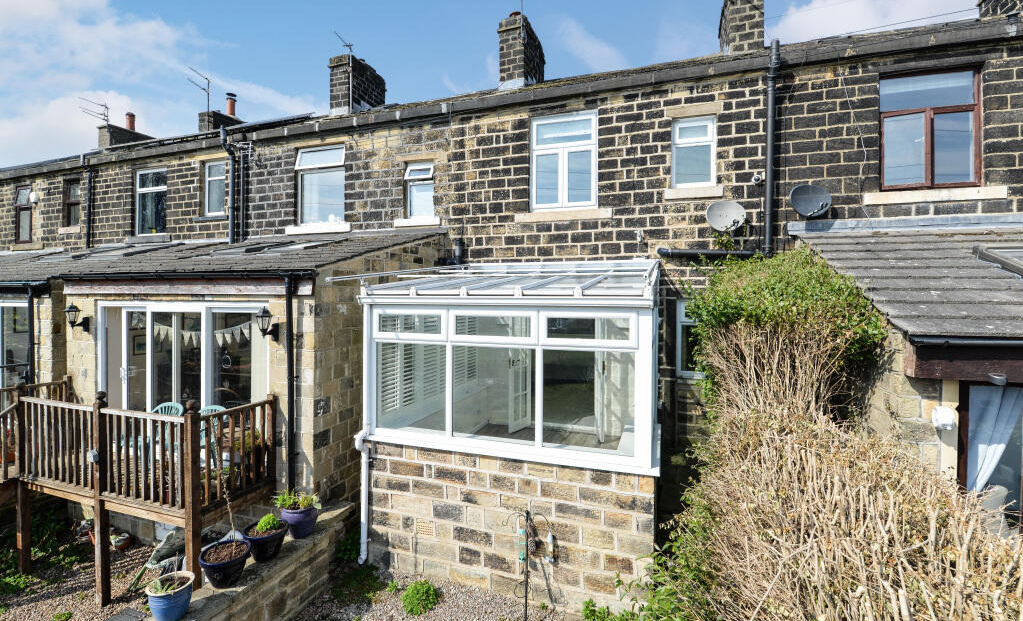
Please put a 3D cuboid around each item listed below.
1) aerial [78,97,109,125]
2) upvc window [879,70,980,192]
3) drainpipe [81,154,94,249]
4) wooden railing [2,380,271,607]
[{"bbox_3d":[-13.176,-6.394,13.413,0.400,0.670,0.820,1,1,17],"label":"aerial"},{"bbox_3d":[5.382,-2.325,5.496,1.020,1.500,0.100,1,1,17],"label":"upvc window"},{"bbox_3d":[-10.578,-2.709,10.618,0.095,2.308,0.200,1,2,17],"label":"drainpipe"},{"bbox_3d":[-4.252,1.975,4.950,2.950,2.225,0.911,1,1,17],"label":"wooden railing"}]

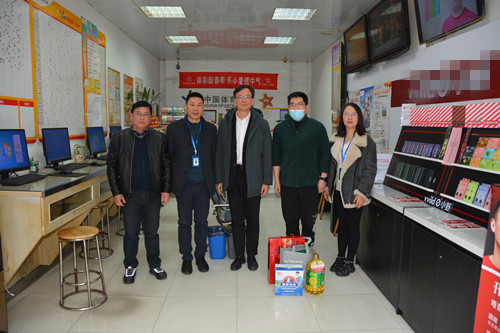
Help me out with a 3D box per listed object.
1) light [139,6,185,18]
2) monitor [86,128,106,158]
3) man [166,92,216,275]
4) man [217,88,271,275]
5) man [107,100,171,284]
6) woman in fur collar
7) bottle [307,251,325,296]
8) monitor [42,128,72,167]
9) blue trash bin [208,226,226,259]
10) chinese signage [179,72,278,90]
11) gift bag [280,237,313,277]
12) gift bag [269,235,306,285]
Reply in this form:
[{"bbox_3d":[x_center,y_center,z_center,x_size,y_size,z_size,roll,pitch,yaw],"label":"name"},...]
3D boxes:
[{"bbox_3d":[-1.282,-2.310,5.583,0.600,0.070,0.600,0,7,-2],"label":"light"},{"bbox_3d":[-1.897,-0.279,4.619,0.170,0.390,0.510,0,7,-1],"label":"monitor"},{"bbox_3d":[-0.565,0.159,3.711,0.520,1.760,0.330,-1,7,-12],"label":"man"},{"bbox_3d":[-0.056,0.110,3.810,0.580,1.840,0.340,0,7,-2],"label":"man"},{"bbox_3d":[-1.022,0.233,3.495,0.560,1.660,0.340,-2,7,-19],"label":"man"},{"bbox_3d":[0.972,0.220,3.692,0.480,1.660,0.340,4,8,26],"label":"woman in fur collar"},{"bbox_3d":[0.584,0.926,3.297,0.160,0.340,0.150,1,7,8],"label":"bottle"},{"bbox_3d":[-1.923,-0.178,3.744,0.170,0.390,0.510,0,7,-2],"label":"monitor"},{"bbox_3d":[-0.353,0.841,4.168,0.200,0.300,0.250,0,7,-2],"label":"blue trash bin"},{"bbox_3d":[-0.556,-2.274,10.038,2.640,0.425,0.020,0,7,-2],"label":"chinese signage"},{"bbox_3d":[0.398,0.878,3.380,0.250,0.420,0.120,1,7,4],"label":"gift bag"},{"bbox_3d":[0.336,0.856,3.481,0.335,0.440,0.110,-1,7,-8],"label":"gift bag"}]

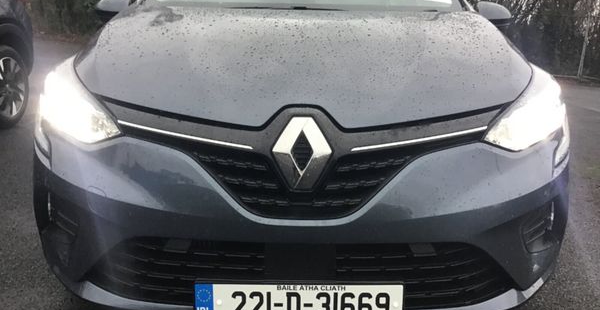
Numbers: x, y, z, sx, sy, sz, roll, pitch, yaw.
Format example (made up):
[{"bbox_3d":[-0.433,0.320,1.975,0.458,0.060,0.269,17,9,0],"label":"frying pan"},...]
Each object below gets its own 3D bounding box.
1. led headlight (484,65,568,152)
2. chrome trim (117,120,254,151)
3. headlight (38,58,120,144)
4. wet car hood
[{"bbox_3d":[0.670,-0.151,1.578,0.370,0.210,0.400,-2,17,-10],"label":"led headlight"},{"bbox_3d":[-0.292,-0.055,1.325,0.380,0.050,0.070,5,17,13],"label":"chrome trim"},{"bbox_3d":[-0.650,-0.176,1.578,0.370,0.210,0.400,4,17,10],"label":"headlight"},{"bbox_3d":[0.013,-0.328,1.758,1.460,0.270,1.000,1,17,0],"label":"wet car hood"}]

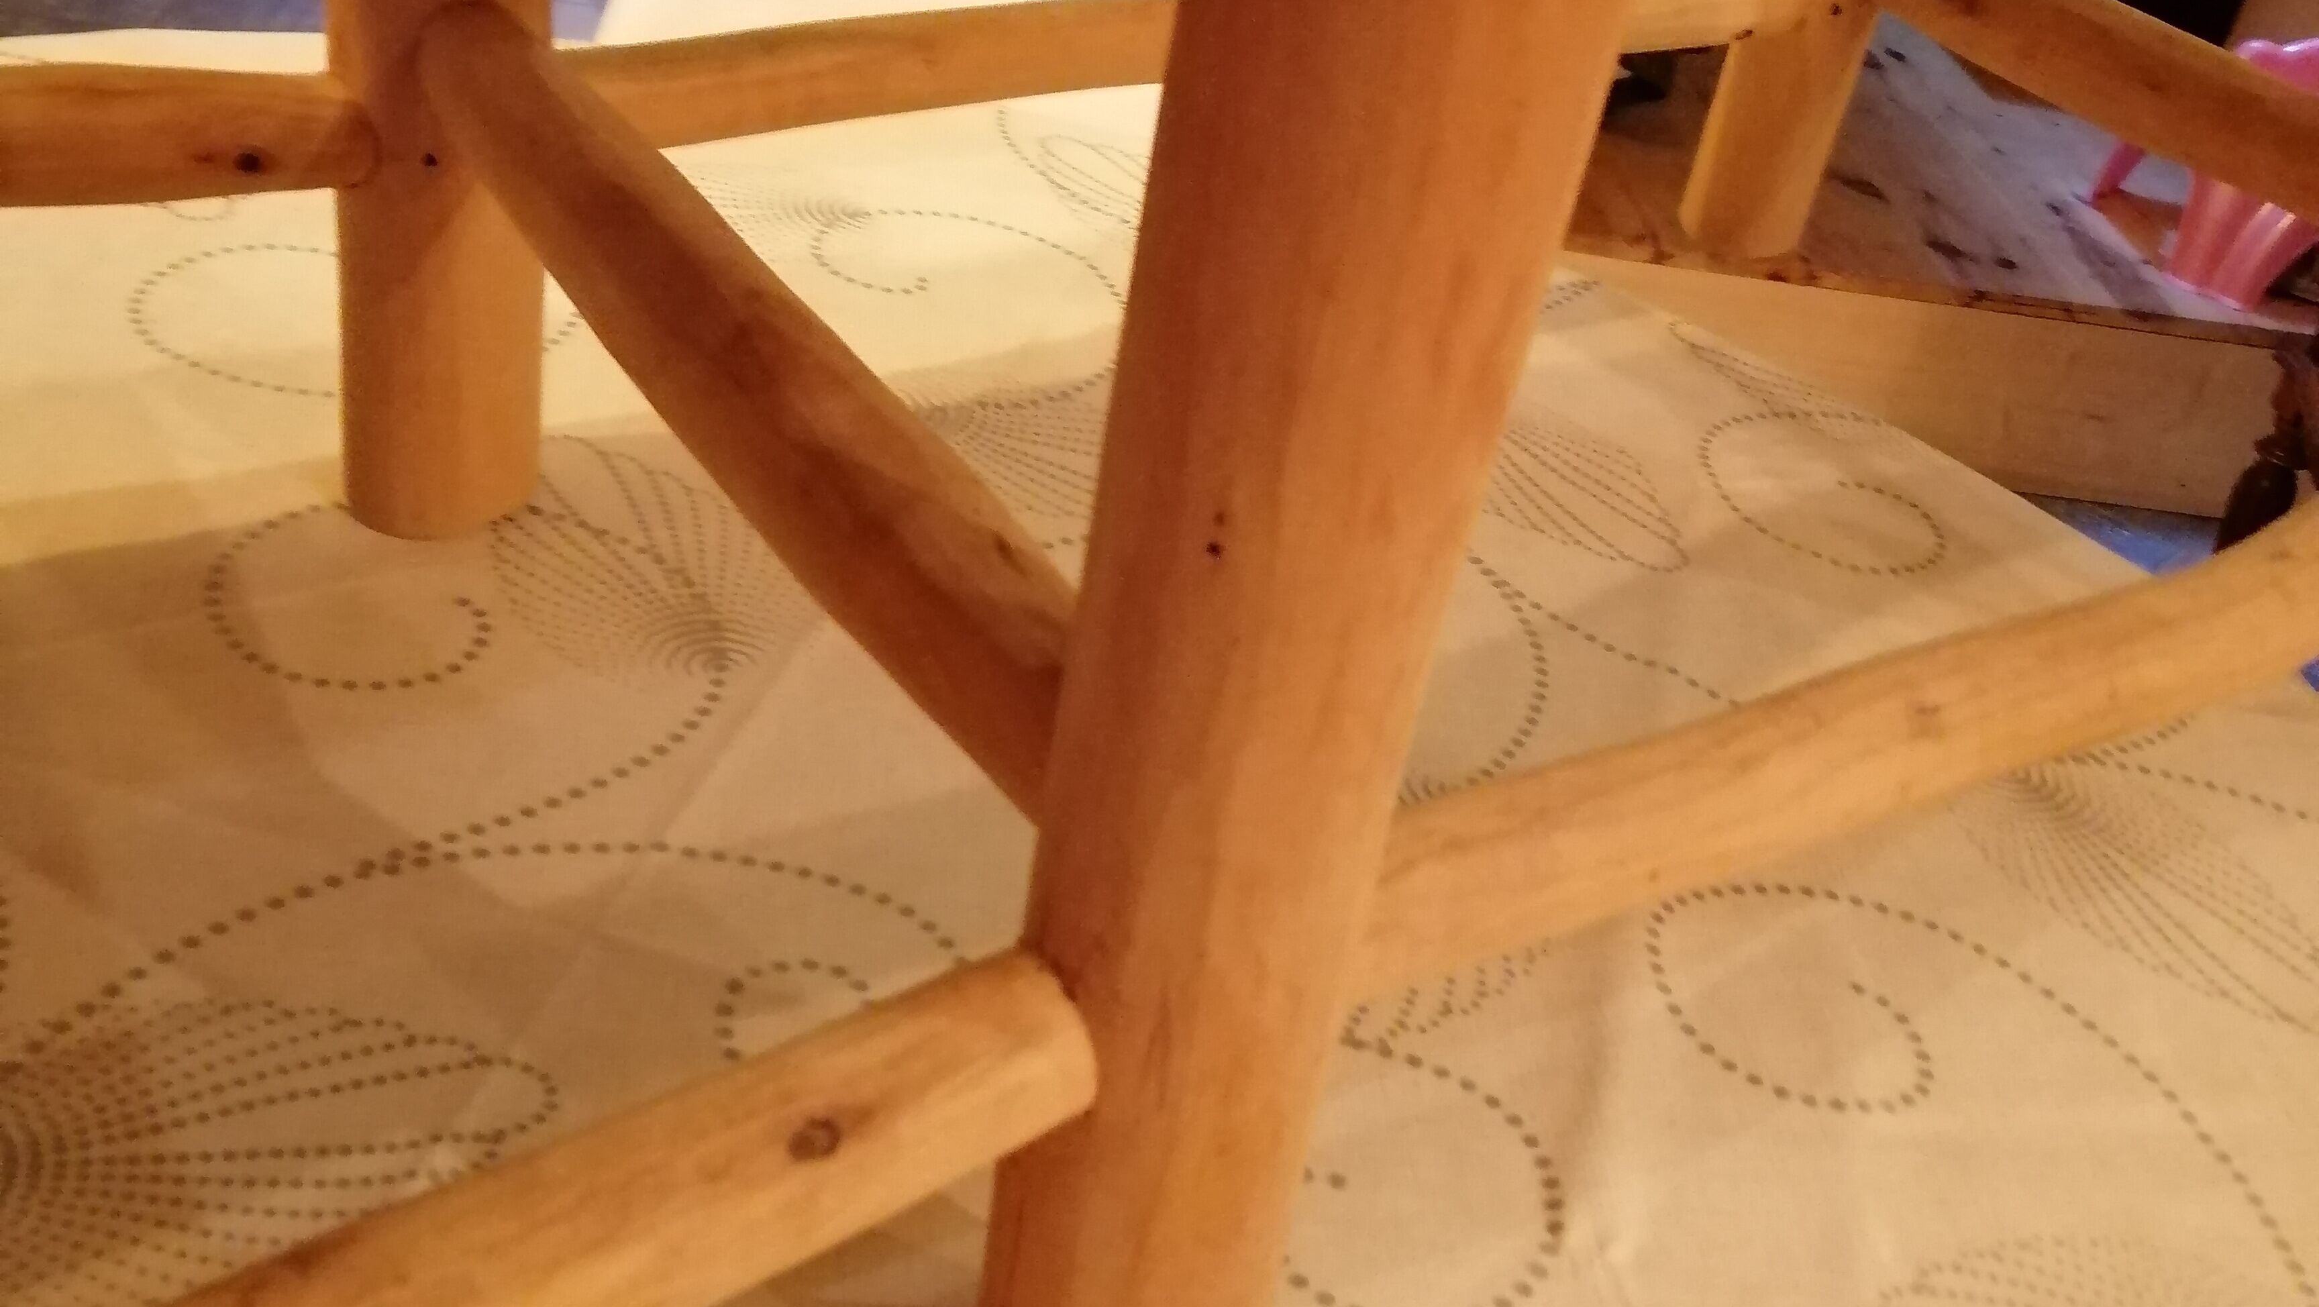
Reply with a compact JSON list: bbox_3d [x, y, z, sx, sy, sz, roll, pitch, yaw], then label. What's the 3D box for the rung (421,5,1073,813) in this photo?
[{"bbox_3d":[-0.100,-0.064,0.550,0.040,0.040,0.360,-15,42,-32],"label":"rung"}]

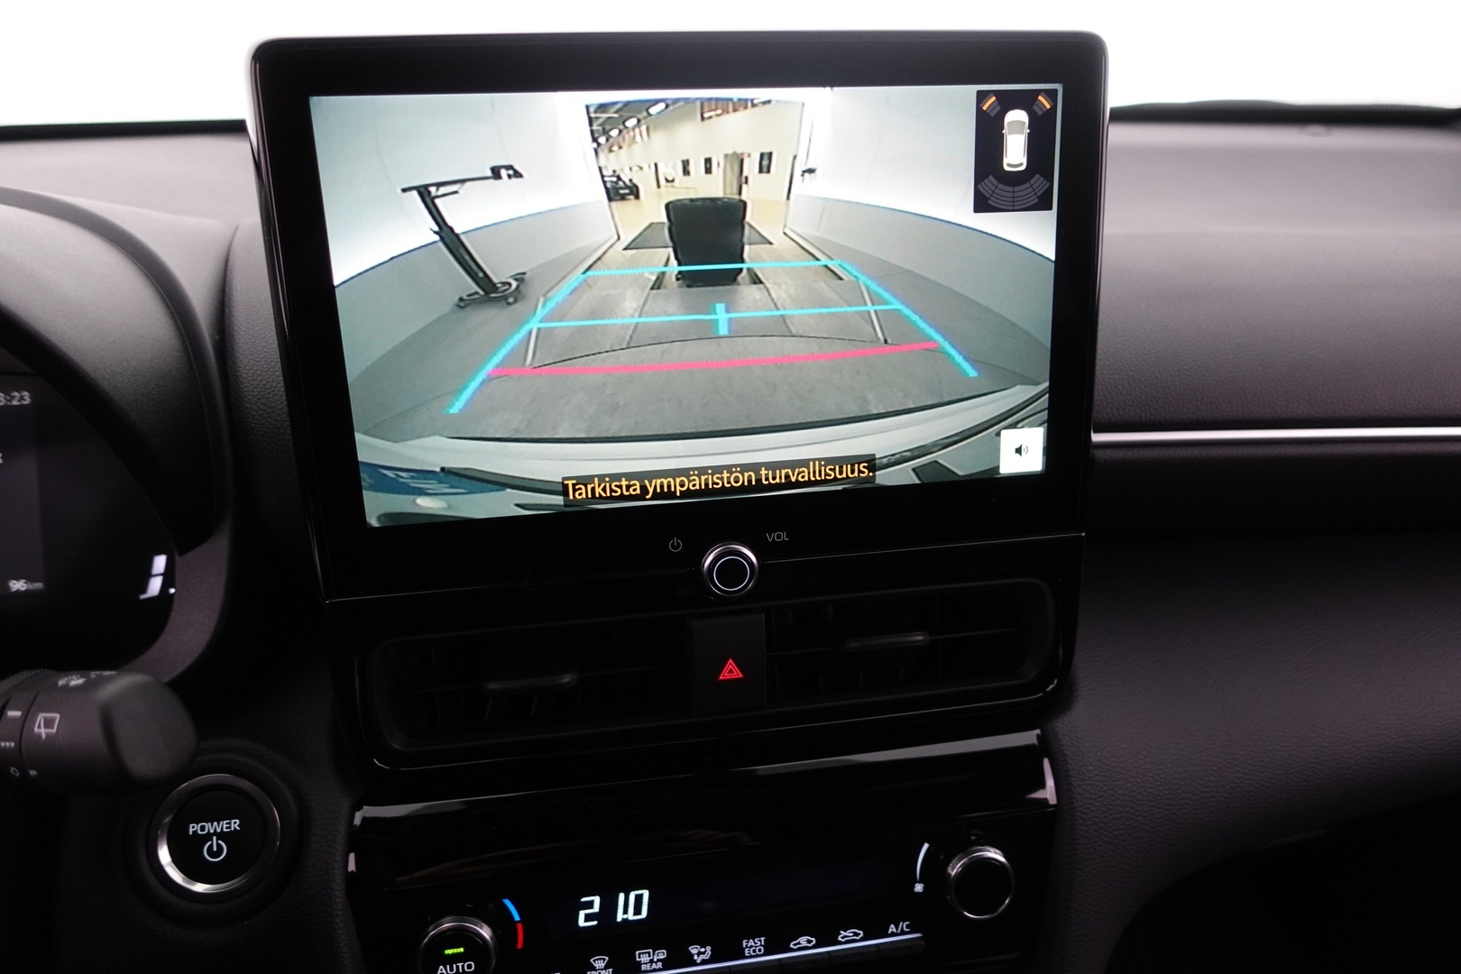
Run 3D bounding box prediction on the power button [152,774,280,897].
[{"bbox_3d":[-0.174,0.118,0.330,0.042,0.042,0.012,-4,-5,-8],"label":"power button"}]

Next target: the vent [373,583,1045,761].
[{"bbox_3d":[-0.002,0.059,0.358,0.247,0.046,0.028,-4,15,-8],"label":"vent"}]

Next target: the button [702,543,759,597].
[{"bbox_3d":[0.000,0.028,0.333,0.021,0.021,0.011,-4,15,-8],"label":"button"}]

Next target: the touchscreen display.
[{"bbox_3d":[-0.005,-0.060,0.320,0.234,0.132,0.013,-4,15,-8],"label":"touchscreen display"}]

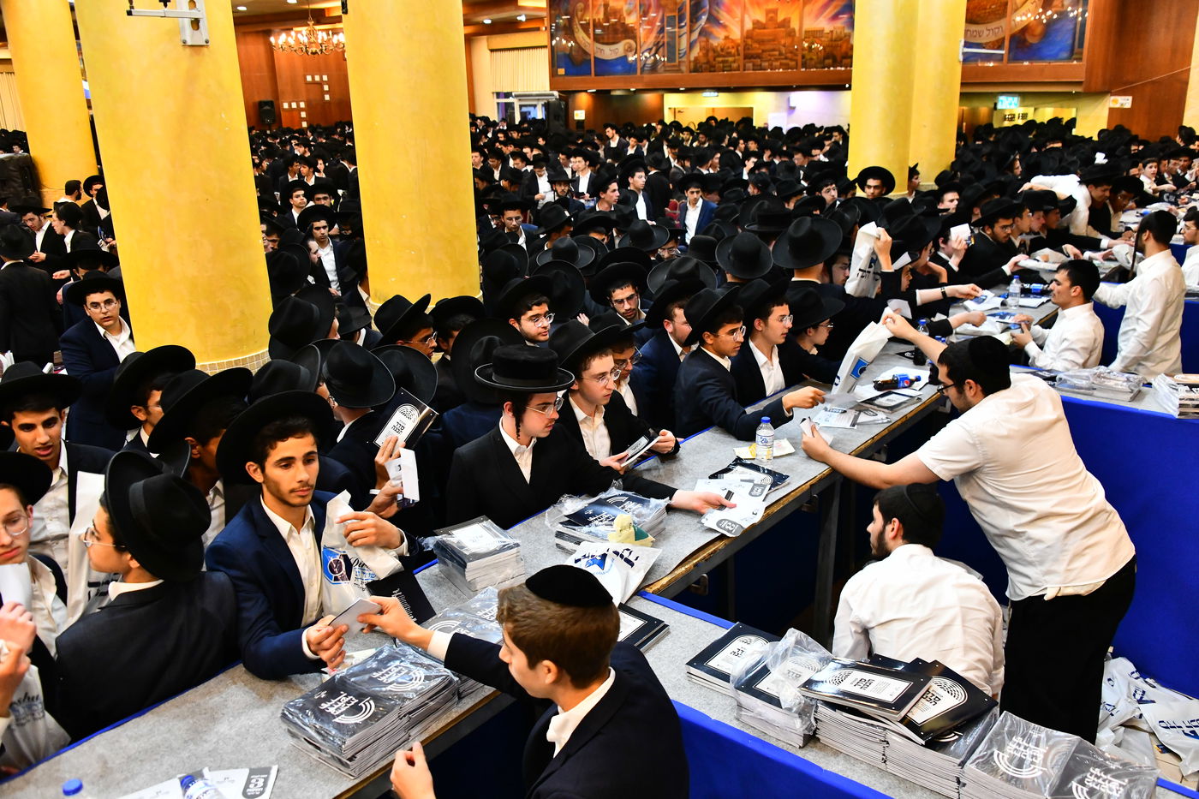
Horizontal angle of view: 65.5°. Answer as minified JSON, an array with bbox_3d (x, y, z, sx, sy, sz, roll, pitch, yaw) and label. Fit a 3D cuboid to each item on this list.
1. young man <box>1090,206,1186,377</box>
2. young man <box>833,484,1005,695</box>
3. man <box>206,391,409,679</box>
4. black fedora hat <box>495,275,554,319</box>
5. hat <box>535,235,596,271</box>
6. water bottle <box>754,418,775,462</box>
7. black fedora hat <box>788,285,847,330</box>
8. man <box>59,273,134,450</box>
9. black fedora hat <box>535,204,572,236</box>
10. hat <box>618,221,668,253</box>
[{"bbox_3d":[3.223,-0.274,5.813,0.520,1.808,0.500,14,23,41],"label":"young man"},{"bbox_3d":[0.825,0.857,2.846,0.520,1.340,0.780,-7,19,-17],"label":"young man"},{"bbox_3d":[-0.701,0.852,2.452,0.550,1.800,0.550,-17,23,-41],"label":"man"},{"bbox_3d":[-0.356,-0.459,4.350,0.330,0.140,0.370,-18,-19,-42],"label":"black fedora hat"},{"bbox_3d":[-0.203,-0.831,5.200,0.320,0.135,0.360,16,43,44],"label":"hat"},{"bbox_3d":[0.577,0.135,3.252,0.064,0.155,0.064,-2,17,0],"label":"water bottle"},{"bbox_3d":[0.999,-0.415,4.350,0.350,0.145,0.310,-32,27,-18],"label":"black fedora hat"},{"bbox_3d":[-2.251,0.227,4.501,0.520,1.670,0.400,-15,22,-37],"label":"man"},{"bbox_3d":[-0.319,-1.277,6.550,0.350,0.145,0.310,-28,19,0],"label":"black fedora hat"},{"bbox_3d":[0.284,-1.040,5.950,0.330,0.140,0.370,11,43,34],"label":"hat"}]

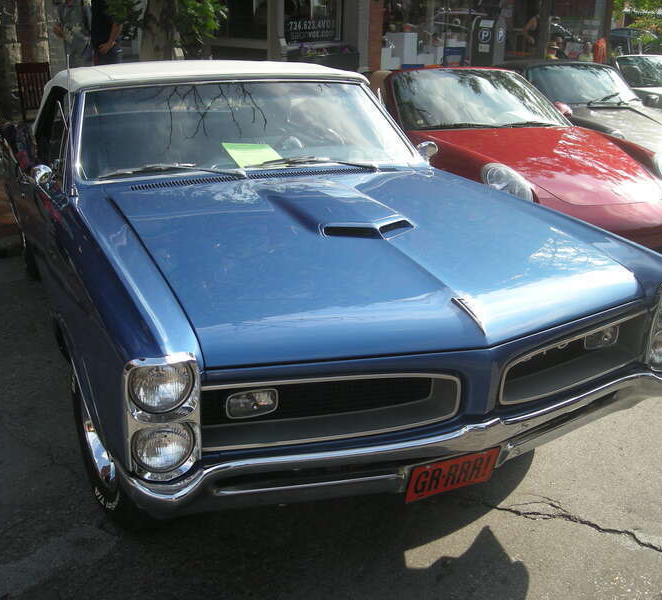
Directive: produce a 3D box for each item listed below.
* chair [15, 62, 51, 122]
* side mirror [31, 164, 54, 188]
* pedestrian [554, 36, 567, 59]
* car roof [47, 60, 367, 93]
[{"bbox_3d":[-3.330,-2.192,9.476,0.500,1.070,0.430,15,23,39],"label":"chair"},{"bbox_3d":[-1.147,-0.499,3.216,0.090,0.098,0.085,-8,19,-23],"label":"side mirror"},{"bbox_3d":[5.087,-5.110,18.236,0.480,1.580,0.300,4,18,14],"label":"pedestrian"},{"bbox_3d":[-0.757,-1.173,4.343,1.350,0.190,1.620,-8,19,-23],"label":"car roof"}]

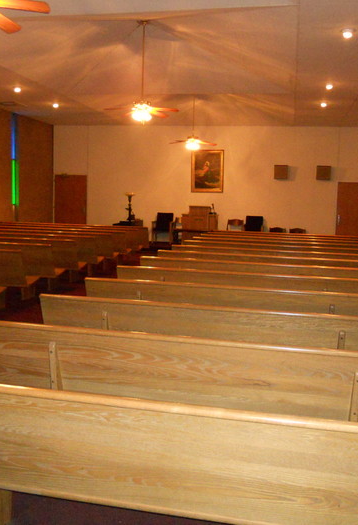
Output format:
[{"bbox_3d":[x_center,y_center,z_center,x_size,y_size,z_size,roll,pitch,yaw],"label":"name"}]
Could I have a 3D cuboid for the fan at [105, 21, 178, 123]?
[{"bbox_3d":[-0.631,-3.343,9.663,1.310,1.755,1.310,3,7,11],"label":"fan"}]

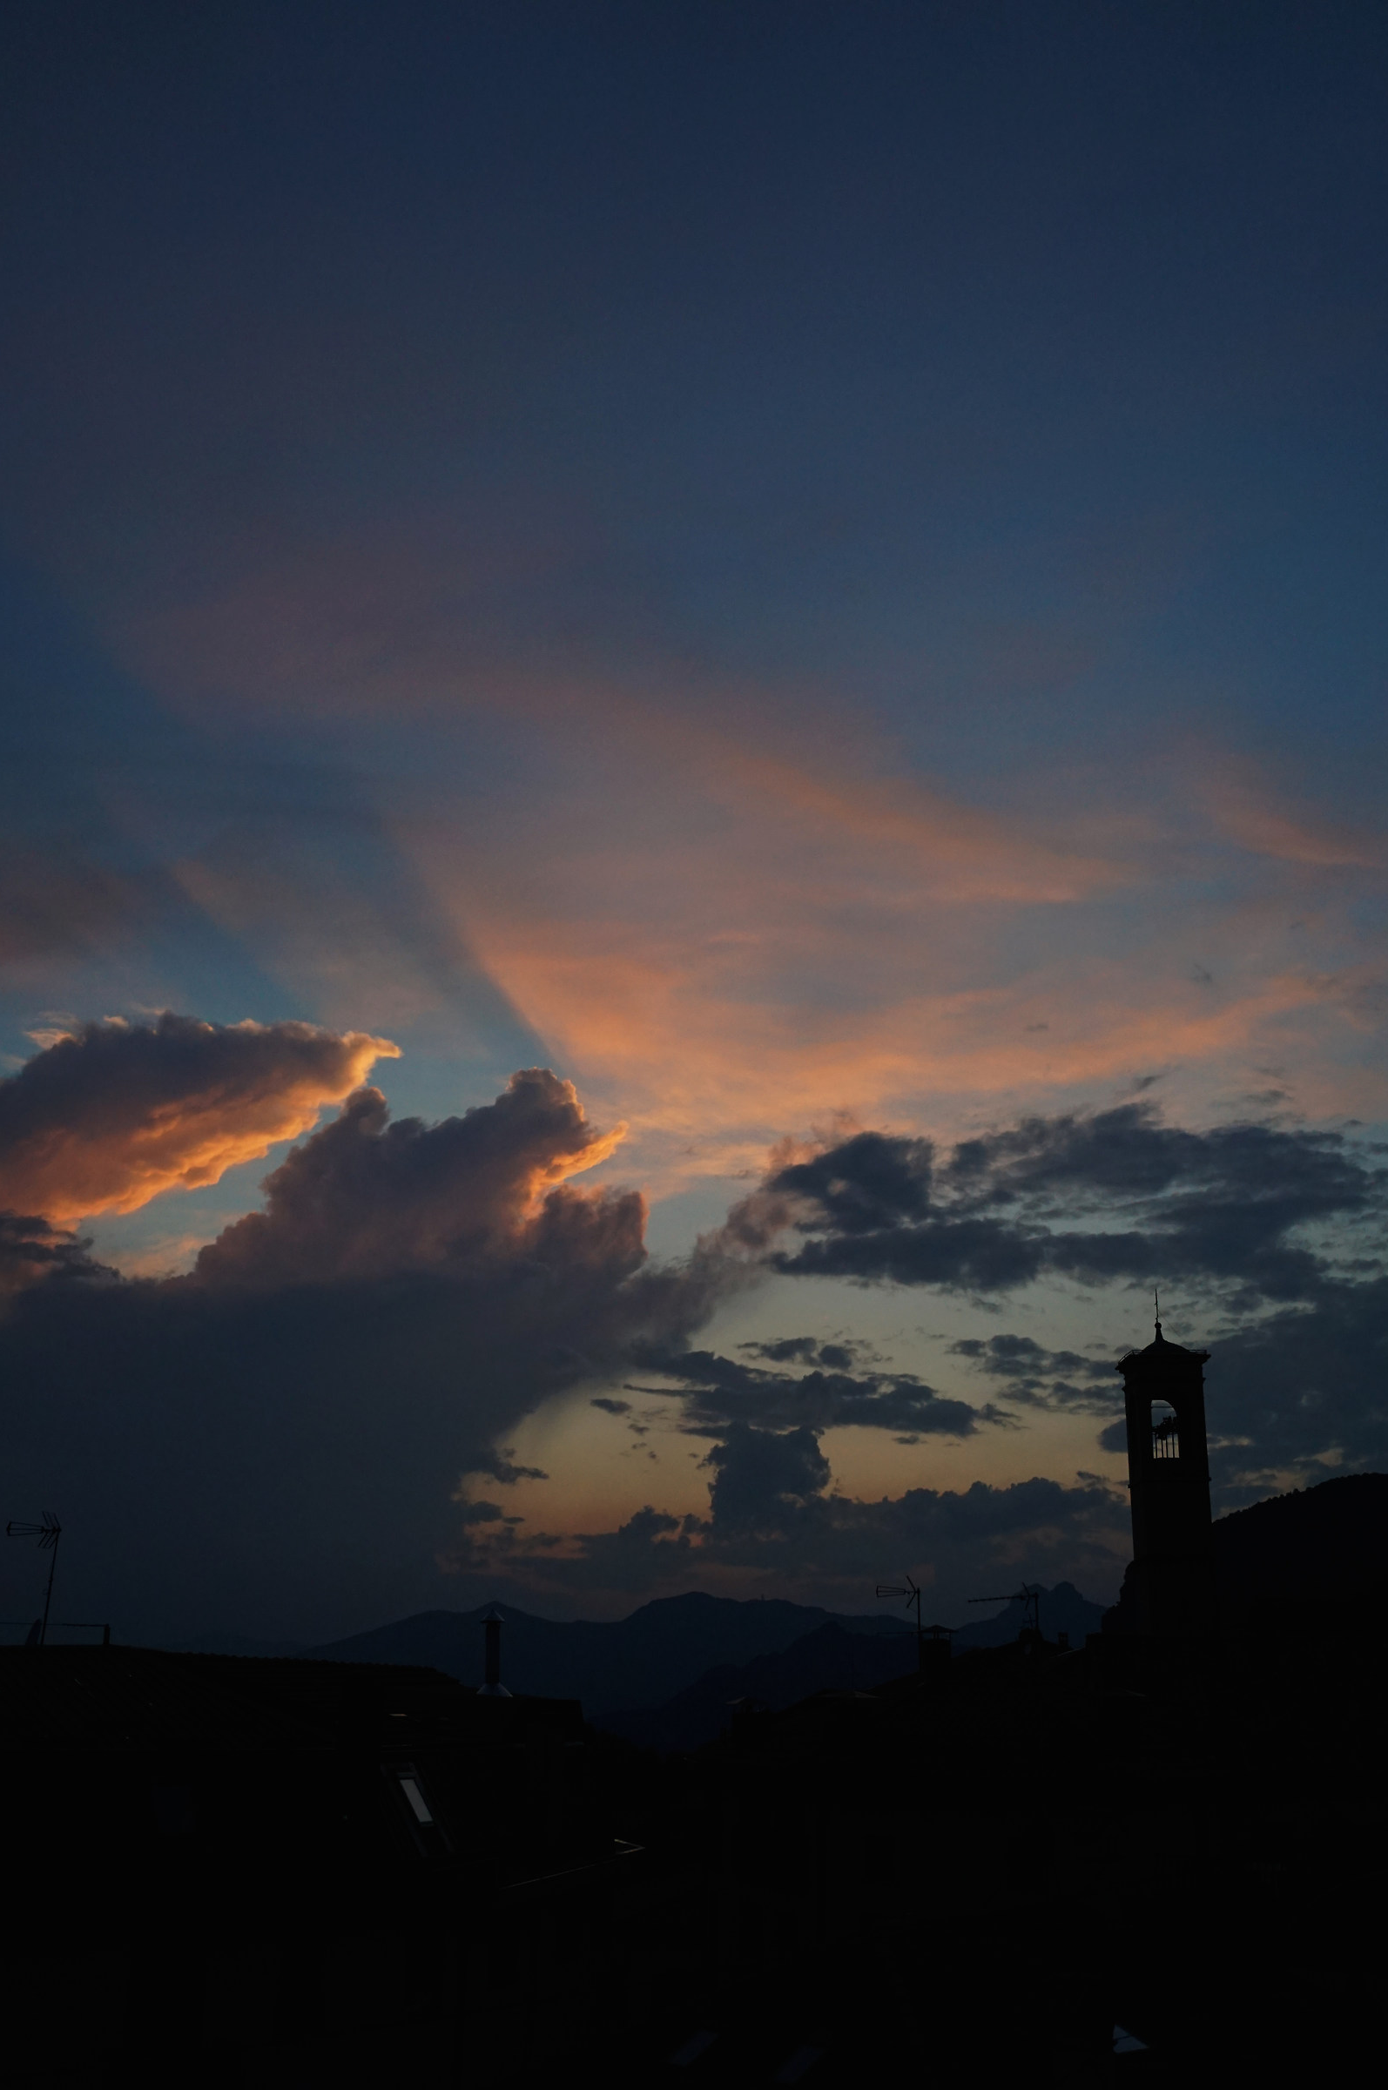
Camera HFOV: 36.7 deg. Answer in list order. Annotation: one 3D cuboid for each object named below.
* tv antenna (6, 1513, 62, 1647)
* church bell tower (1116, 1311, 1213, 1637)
[{"bbox_3d":[-11.999,9.723,38.000,0.900,2.362,0.500,-4,-17,12],"label":"tv antenna"},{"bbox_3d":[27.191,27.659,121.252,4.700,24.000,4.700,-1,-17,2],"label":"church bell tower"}]

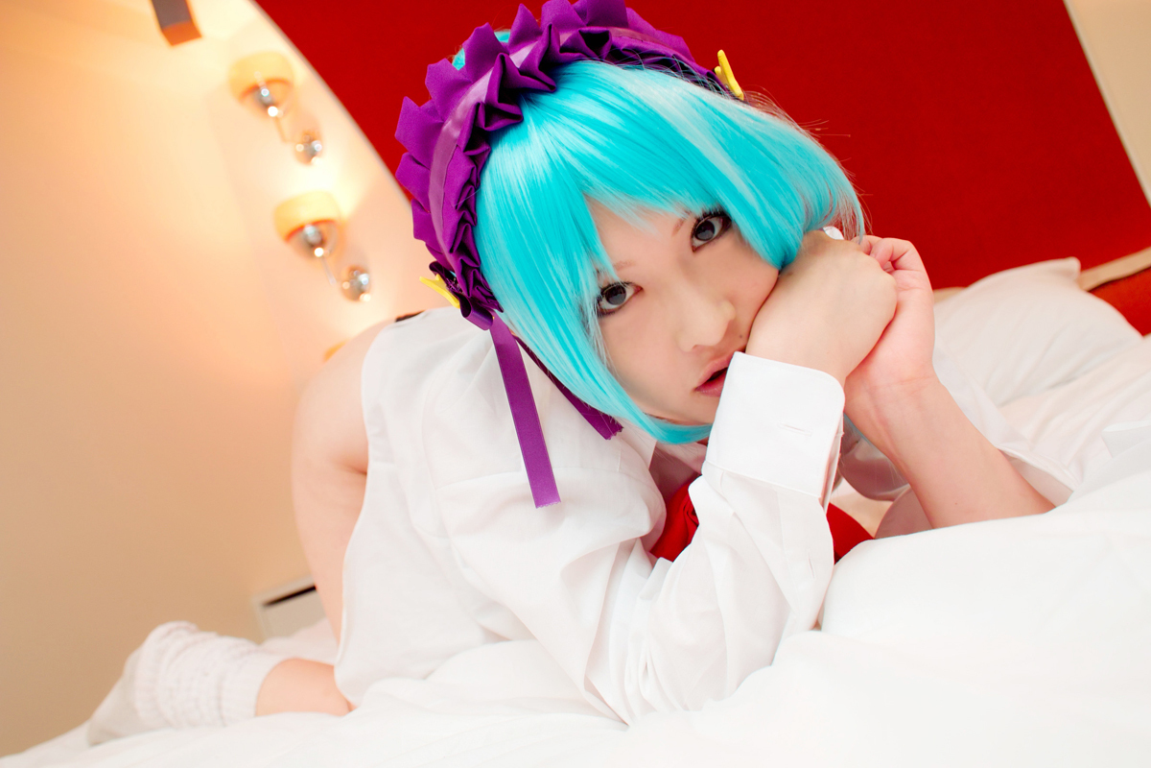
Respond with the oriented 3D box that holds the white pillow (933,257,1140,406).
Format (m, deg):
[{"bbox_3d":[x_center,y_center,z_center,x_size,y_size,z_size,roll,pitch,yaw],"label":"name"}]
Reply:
[{"bbox_3d":[0.620,-0.060,1.430,0.500,0.170,0.380,-21,-4,14],"label":"white pillow"}]

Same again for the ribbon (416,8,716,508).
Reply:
[{"bbox_3d":[-0.025,-0.115,0.588,0.250,0.260,0.130,-36,21,-8],"label":"ribbon"}]

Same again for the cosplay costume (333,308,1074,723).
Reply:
[{"bbox_3d":[0.042,0.016,0.822,0.530,0.370,0.640,-19,-4,-23],"label":"cosplay costume"}]

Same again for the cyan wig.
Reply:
[{"bbox_3d":[0.040,-0.090,0.612,0.210,0.245,0.230,-36,21,-8],"label":"cyan wig"}]

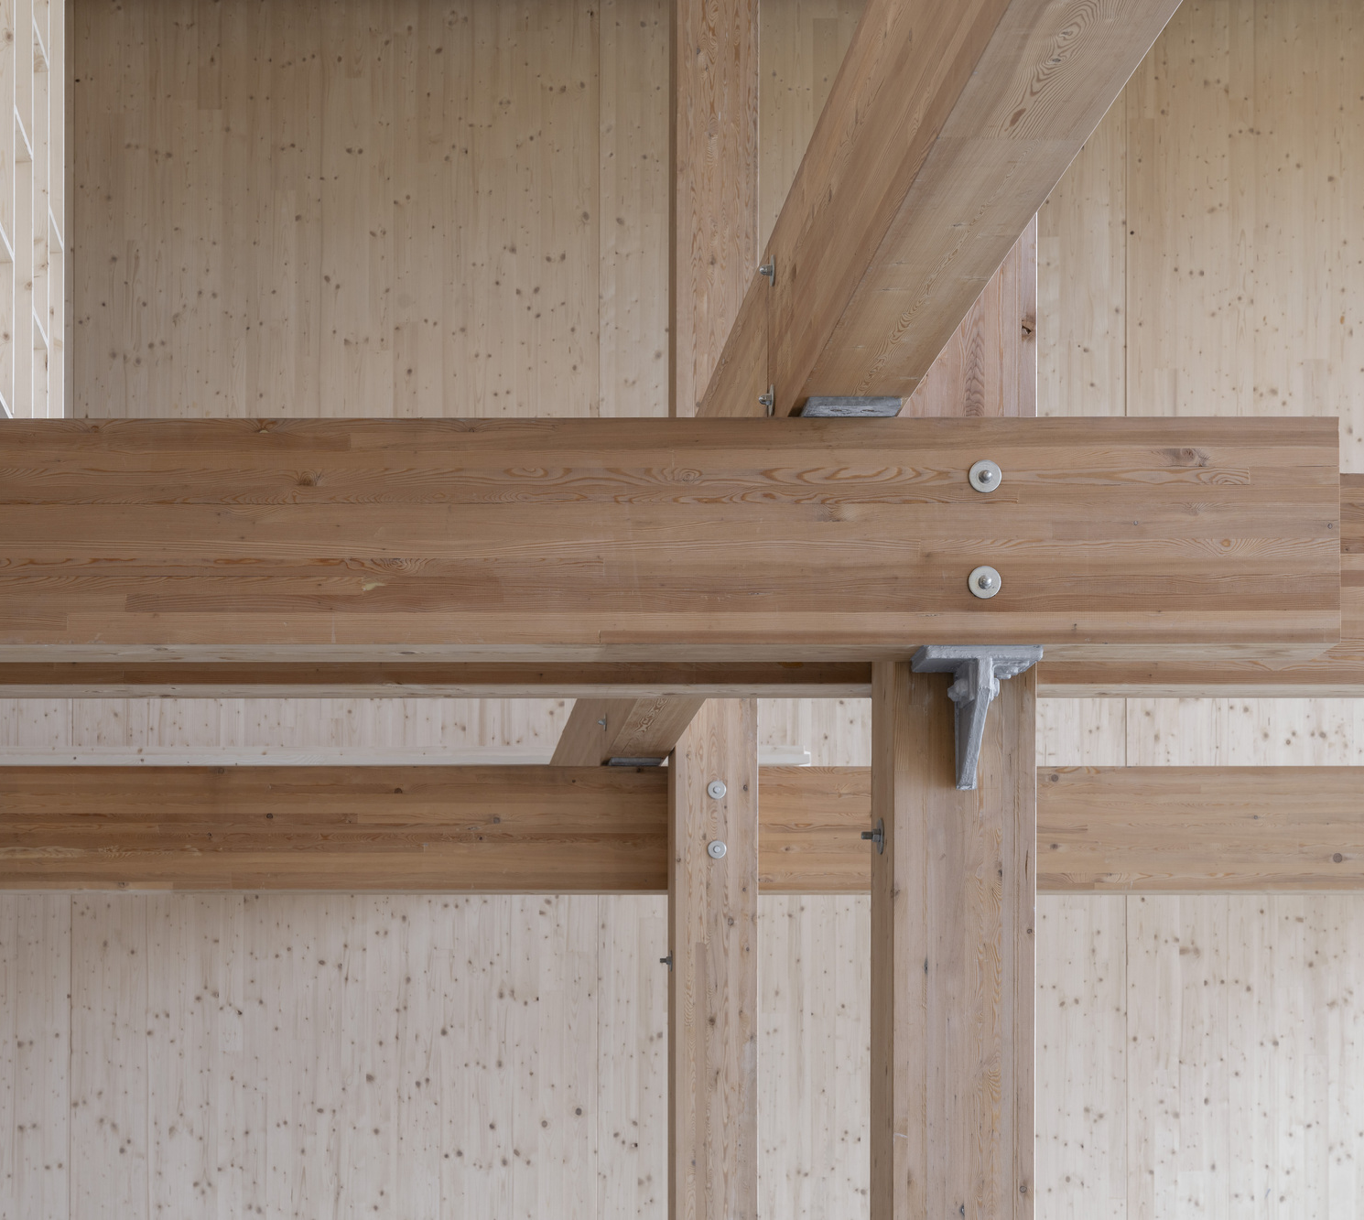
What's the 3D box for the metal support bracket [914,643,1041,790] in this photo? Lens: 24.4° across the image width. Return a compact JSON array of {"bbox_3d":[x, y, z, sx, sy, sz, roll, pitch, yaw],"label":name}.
[{"bbox_3d":[0.638,0.234,6.800,0.246,0.283,0.191,1,-9,-5],"label":"metal support bracket"}]

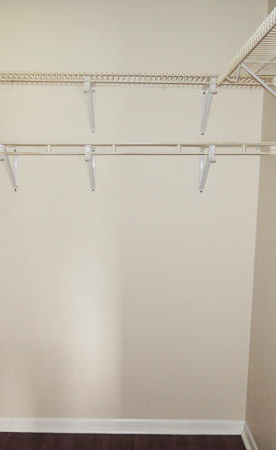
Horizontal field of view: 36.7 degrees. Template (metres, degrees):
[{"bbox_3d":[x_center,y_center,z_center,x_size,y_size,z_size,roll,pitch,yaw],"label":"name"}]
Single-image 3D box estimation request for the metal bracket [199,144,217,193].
[{"bbox_3d":[0.361,-0.284,2.169,0.027,0.249,0.309,1,8,0],"label":"metal bracket"}]

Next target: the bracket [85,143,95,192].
[{"bbox_3d":[-0.244,-0.288,2.165,0.027,0.243,0.309,1,8,0],"label":"bracket"}]

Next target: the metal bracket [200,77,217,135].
[{"bbox_3d":[0.361,-0.595,2.128,0.027,0.247,0.309,1,8,0],"label":"metal bracket"}]

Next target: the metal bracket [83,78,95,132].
[{"bbox_3d":[-0.242,-0.603,2.123,0.027,0.238,0.309,1,8,0],"label":"metal bracket"}]

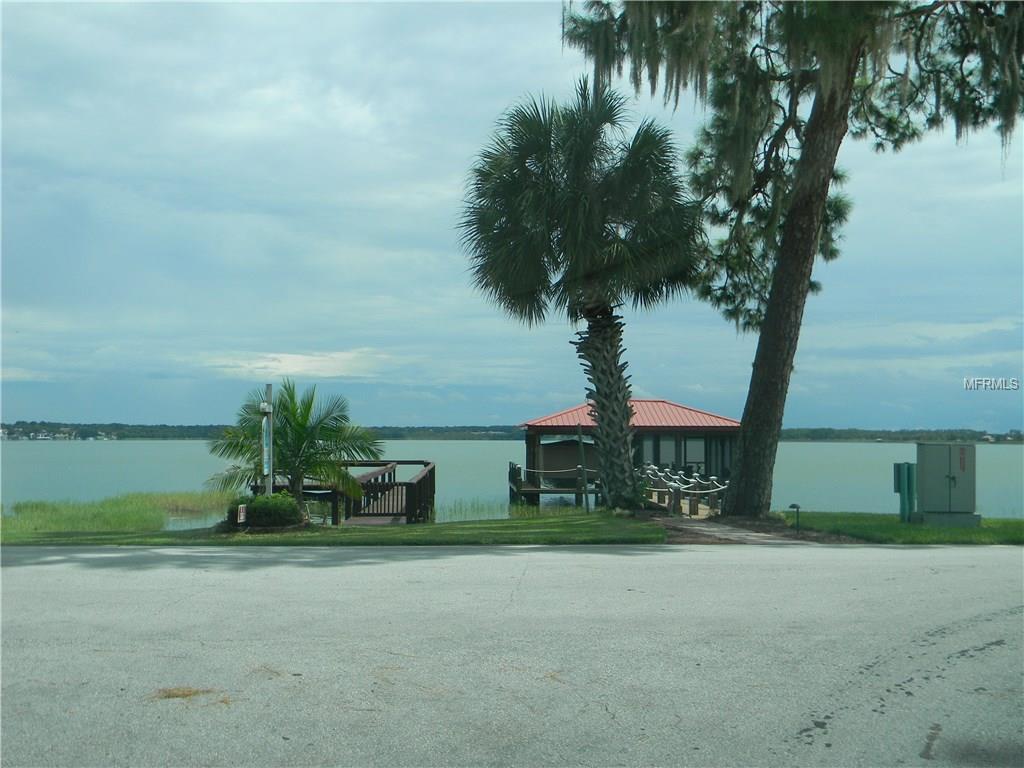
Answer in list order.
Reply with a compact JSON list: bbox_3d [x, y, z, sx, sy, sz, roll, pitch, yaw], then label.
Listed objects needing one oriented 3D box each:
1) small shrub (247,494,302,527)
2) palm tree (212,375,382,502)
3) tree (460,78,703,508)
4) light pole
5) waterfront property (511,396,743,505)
[{"bbox_3d":[-3.826,2.004,16.921,0.950,0.580,0.850,0,-3,0],"label":"small shrub"},{"bbox_3d":[-3.596,1.052,17.569,2.900,2.300,2.800,0,-3,0],"label":"palm tree"},{"bbox_3d":[1.307,-1.668,20.109,4.500,8.100,4.400,0,-3,0],"label":"tree"},{"bbox_3d":[-3.959,1.108,17.166,0.190,2.210,0.180,0,-3,0],"label":"light pole"},{"bbox_3d":[4.847,2.813,44.916,9.800,4.400,7.300,0,-3,0],"label":"waterfront property"}]

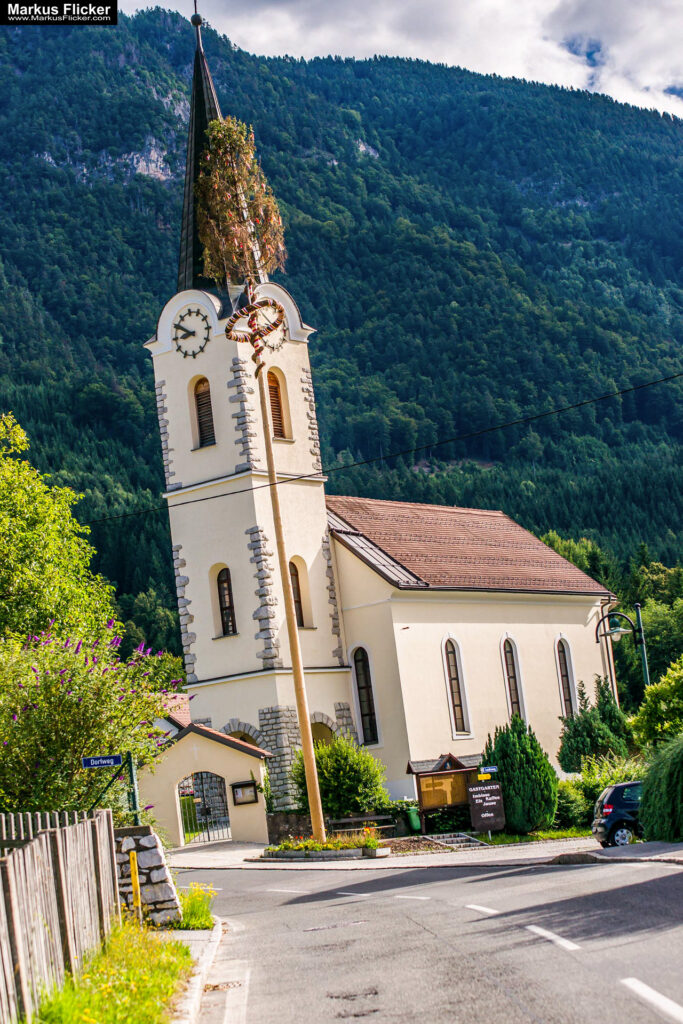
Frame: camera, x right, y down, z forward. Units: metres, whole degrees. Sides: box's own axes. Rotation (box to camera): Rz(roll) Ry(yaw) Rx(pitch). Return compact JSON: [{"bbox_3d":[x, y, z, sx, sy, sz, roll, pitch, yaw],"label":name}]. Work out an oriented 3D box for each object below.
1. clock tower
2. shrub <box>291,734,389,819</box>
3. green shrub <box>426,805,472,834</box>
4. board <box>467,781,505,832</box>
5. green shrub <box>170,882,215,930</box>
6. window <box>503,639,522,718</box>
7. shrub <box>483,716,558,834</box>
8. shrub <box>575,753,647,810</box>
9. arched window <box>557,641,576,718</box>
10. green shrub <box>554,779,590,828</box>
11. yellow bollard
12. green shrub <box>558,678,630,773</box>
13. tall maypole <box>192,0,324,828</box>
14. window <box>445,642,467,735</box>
[{"bbox_3d":[-3.568,-3.831,68.478,4.150,28.361,4.150,-13,-11,36],"label":"clock tower"},{"bbox_3d":[-0.064,8.501,64.000,3.000,2.700,2.700,-7,-8,0],"label":"shrub"},{"bbox_3d":[3.281,9.343,60.500,1.400,0.900,0.950,-7,-8,0],"label":"green shrub"},{"bbox_3d":[3.991,8.120,55.000,0.900,1.300,0.080,-7,-9,3],"label":"board"},{"bbox_3d":[-2.020,5.349,27.000,0.560,0.620,0.550,-7,-8,0],"label":"green shrub"},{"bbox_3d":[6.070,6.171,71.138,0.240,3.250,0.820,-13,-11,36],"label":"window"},{"bbox_3d":[5.152,7.543,57.000,2.100,3.300,2.000,-7,-8,0],"label":"shrub"},{"bbox_3d":[8.105,8.301,60.000,2.400,2.100,2.100,-8,-9,7],"label":"shrub"},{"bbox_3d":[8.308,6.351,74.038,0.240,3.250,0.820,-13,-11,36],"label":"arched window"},{"bbox_3d":[6.728,8.490,58.000,1.150,1.450,1.100,-7,-8,0],"label":"green shrub"},{"bbox_3d":[-3.338,6.128,32.500,0.120,1.200,0.120,-6,-9,-7],"label":"yellow bollard"},{"bbox_3d":[8.767,7.433,69.000,2.500,3.300,2.400,-7,-8,0],"label":"green shrub"},{"bbox_3d":[-1.977,-1.467,59.562,2.500,22.800,2.500,-7,-8,0],"label":"tall maypole"},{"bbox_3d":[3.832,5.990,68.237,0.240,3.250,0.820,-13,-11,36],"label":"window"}]

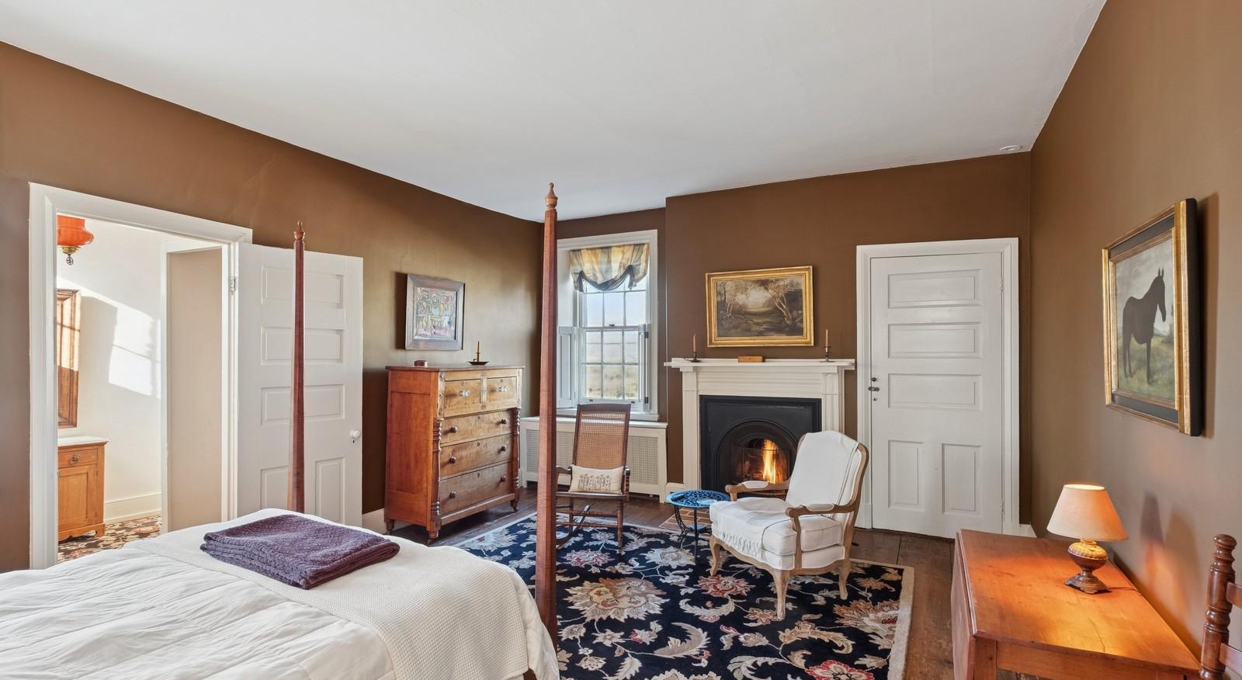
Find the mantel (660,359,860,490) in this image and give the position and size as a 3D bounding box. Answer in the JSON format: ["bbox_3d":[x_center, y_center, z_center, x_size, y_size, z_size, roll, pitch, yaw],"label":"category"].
[{"bbox_3d":[1.077,0.790,4.745,1.510,1.270,0.210,-1,-1,28],"label":"mantel"}]

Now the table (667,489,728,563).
[{"bbox_3d":[0.514,1.224,3.822,0.410,0.385,0.410,0,-1,0],"label":"table"}]

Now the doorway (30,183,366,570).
[{"bbox_3d":[-2.215,0.360,3.309,0.270,2.120,1.620,-1,-1,28],"label":"doorway"}]

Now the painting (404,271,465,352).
[{"bbox_3d":[-1.522,-0.211,4.811,0.045,0.575,0.630,-1,-1,28],"label":"painting"}]

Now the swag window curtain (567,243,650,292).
[{"bbox_3d":[-0.137,-0.706,5.971,0.960,0.470,0.130,-1,-1,28],"label":"swag window curtain"}]

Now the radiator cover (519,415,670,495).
[{"bbox_3d":[-0.214,1.090,5.651,1.560,0.710,0.410,-1,-1,28],"label":"radiator cover"}]

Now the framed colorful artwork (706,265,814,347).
[{"bbox_3d":[1.121,-0.257,4.817,0.880,0.640,0.050,-1,-1,28],"label":"framed colorful artwork"}]

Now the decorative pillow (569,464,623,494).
[{"bbox_3d":[-0.165,0.955,4.030,0.390,0.200,0.110,0,-19,4],"label":"decorative pillow"}]

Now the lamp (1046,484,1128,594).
[{"bbox_3d":[1.279,0.535,1.615,0.180,0.285,0.180,-1,-1,28],"label":"lamp"}]

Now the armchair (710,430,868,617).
[{"bbox_3d":[0.926,0.960,3.354,0.740,0.890,0.670,0,-1,-25],"label":"armchair"}]

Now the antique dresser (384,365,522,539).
[{"bbox_3d":[-1.294,0.830,4.650,0.530,1.210,0.980,-1,-1,28],"label":"antique dresser"}]

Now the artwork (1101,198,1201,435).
[{"bbox_3d":[1.644,-0.053,1.844,0.045,0.595,0.780,-1,-1,28],"label":"artwork"}]

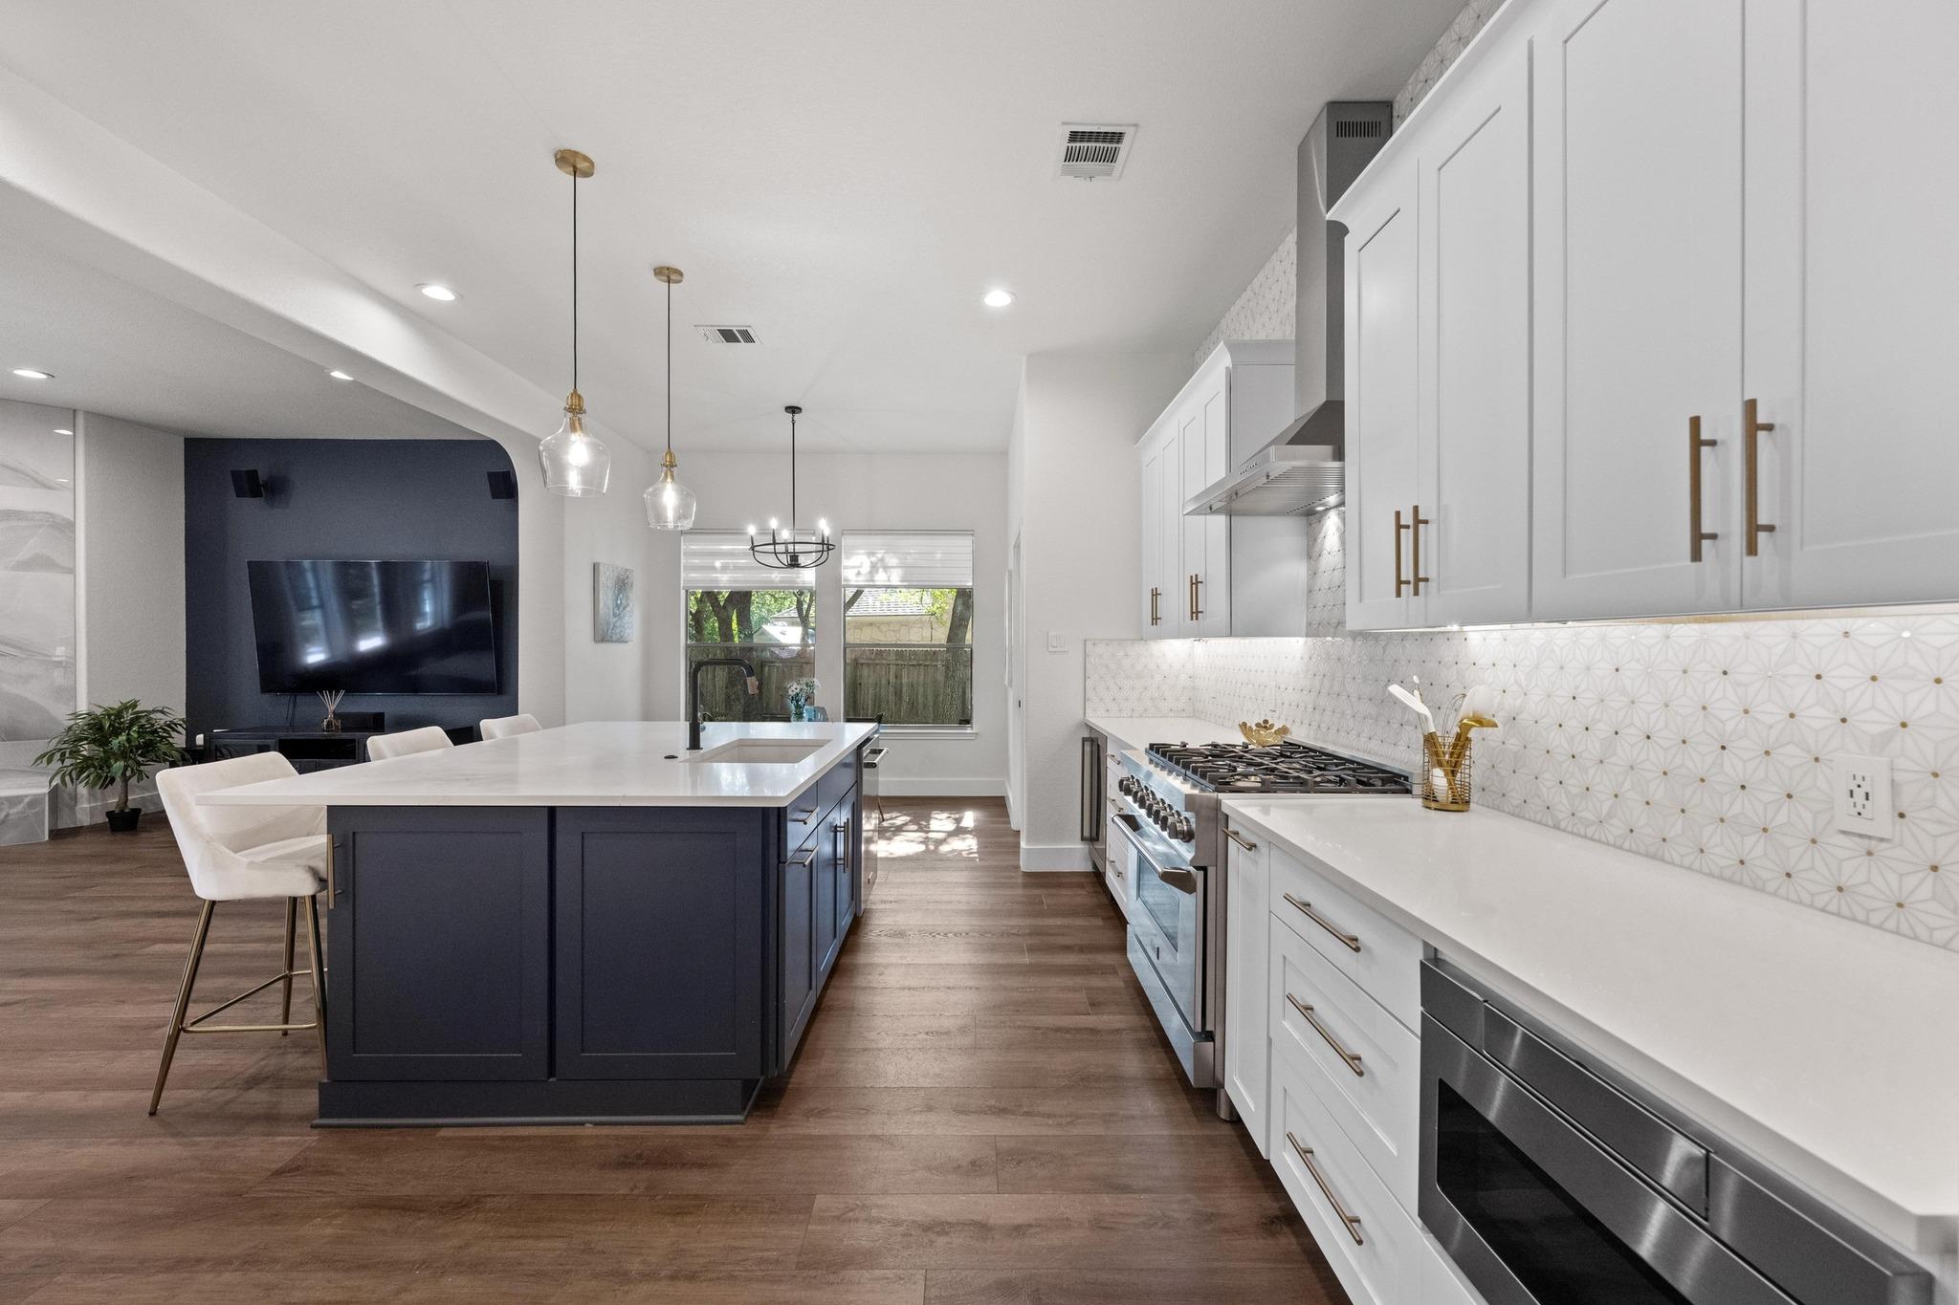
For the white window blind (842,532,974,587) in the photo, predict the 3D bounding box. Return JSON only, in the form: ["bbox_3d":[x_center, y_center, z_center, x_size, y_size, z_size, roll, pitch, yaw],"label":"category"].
[{"bbox_3d":[-0.655,-0.859,6.993,1.192,0.520,0.070,0,0,-1],"label":"white window blind"}]

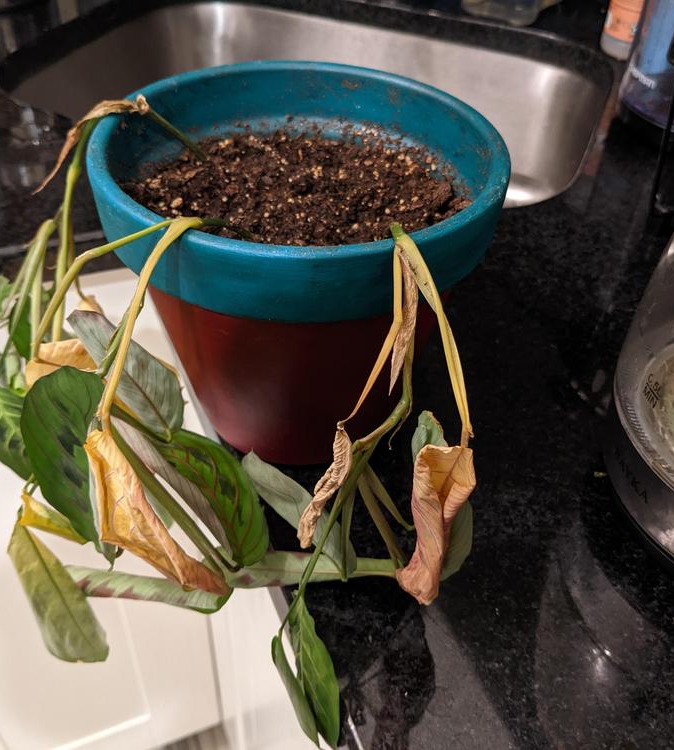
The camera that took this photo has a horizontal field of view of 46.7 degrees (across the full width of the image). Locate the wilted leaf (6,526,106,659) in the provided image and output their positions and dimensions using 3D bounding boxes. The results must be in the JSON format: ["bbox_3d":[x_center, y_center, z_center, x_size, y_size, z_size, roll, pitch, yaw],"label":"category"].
[{"bbox_3d":[-0.139,0.109,0.389,0.026,0.086,0.012,-25,31,-24],"label":"wilted leaf"}]

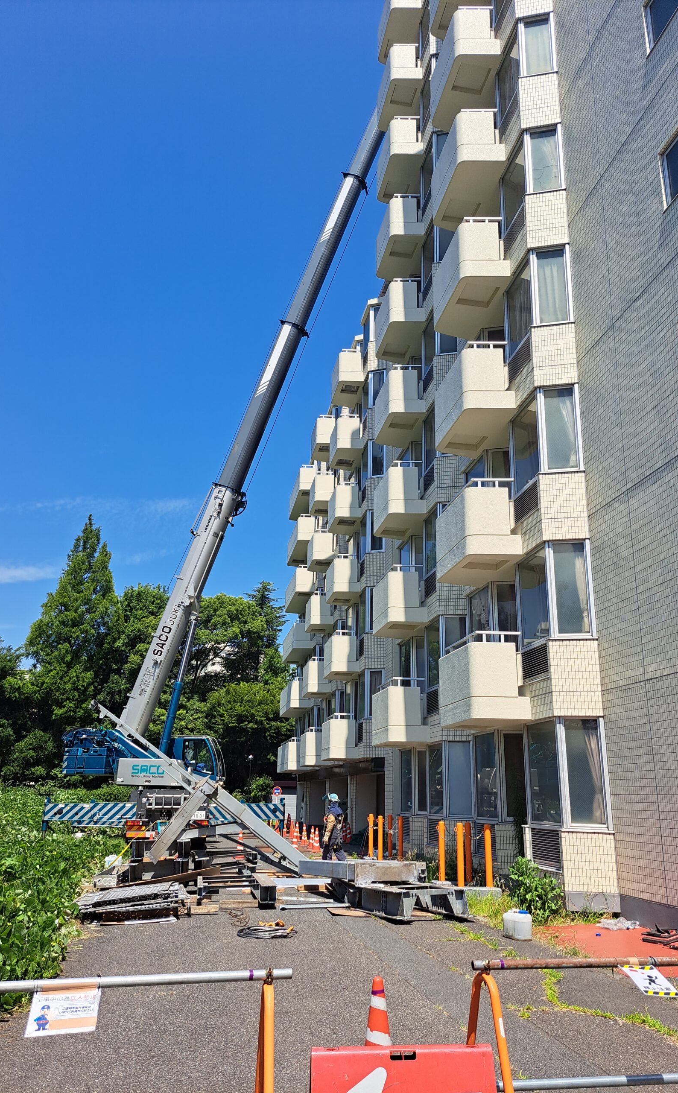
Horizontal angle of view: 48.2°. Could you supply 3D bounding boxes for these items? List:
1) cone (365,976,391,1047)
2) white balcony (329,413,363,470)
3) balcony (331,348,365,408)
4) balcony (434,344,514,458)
[{"bbox_3d":[0.205,2.691,4.057,0.380,0.700,0.380,1,-18,0],"label":"cone"},{"bbox_3d":[0.287,-4.051,29.343,0.989,1.387,2.142,4,-18,-9],"label":"white balcony"},{"bbox_3d":[0.376,-7.363,33.260,0.991,1.568,2.364,5,-18,-10],"label":"balcony"},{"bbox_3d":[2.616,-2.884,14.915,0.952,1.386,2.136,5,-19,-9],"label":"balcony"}]

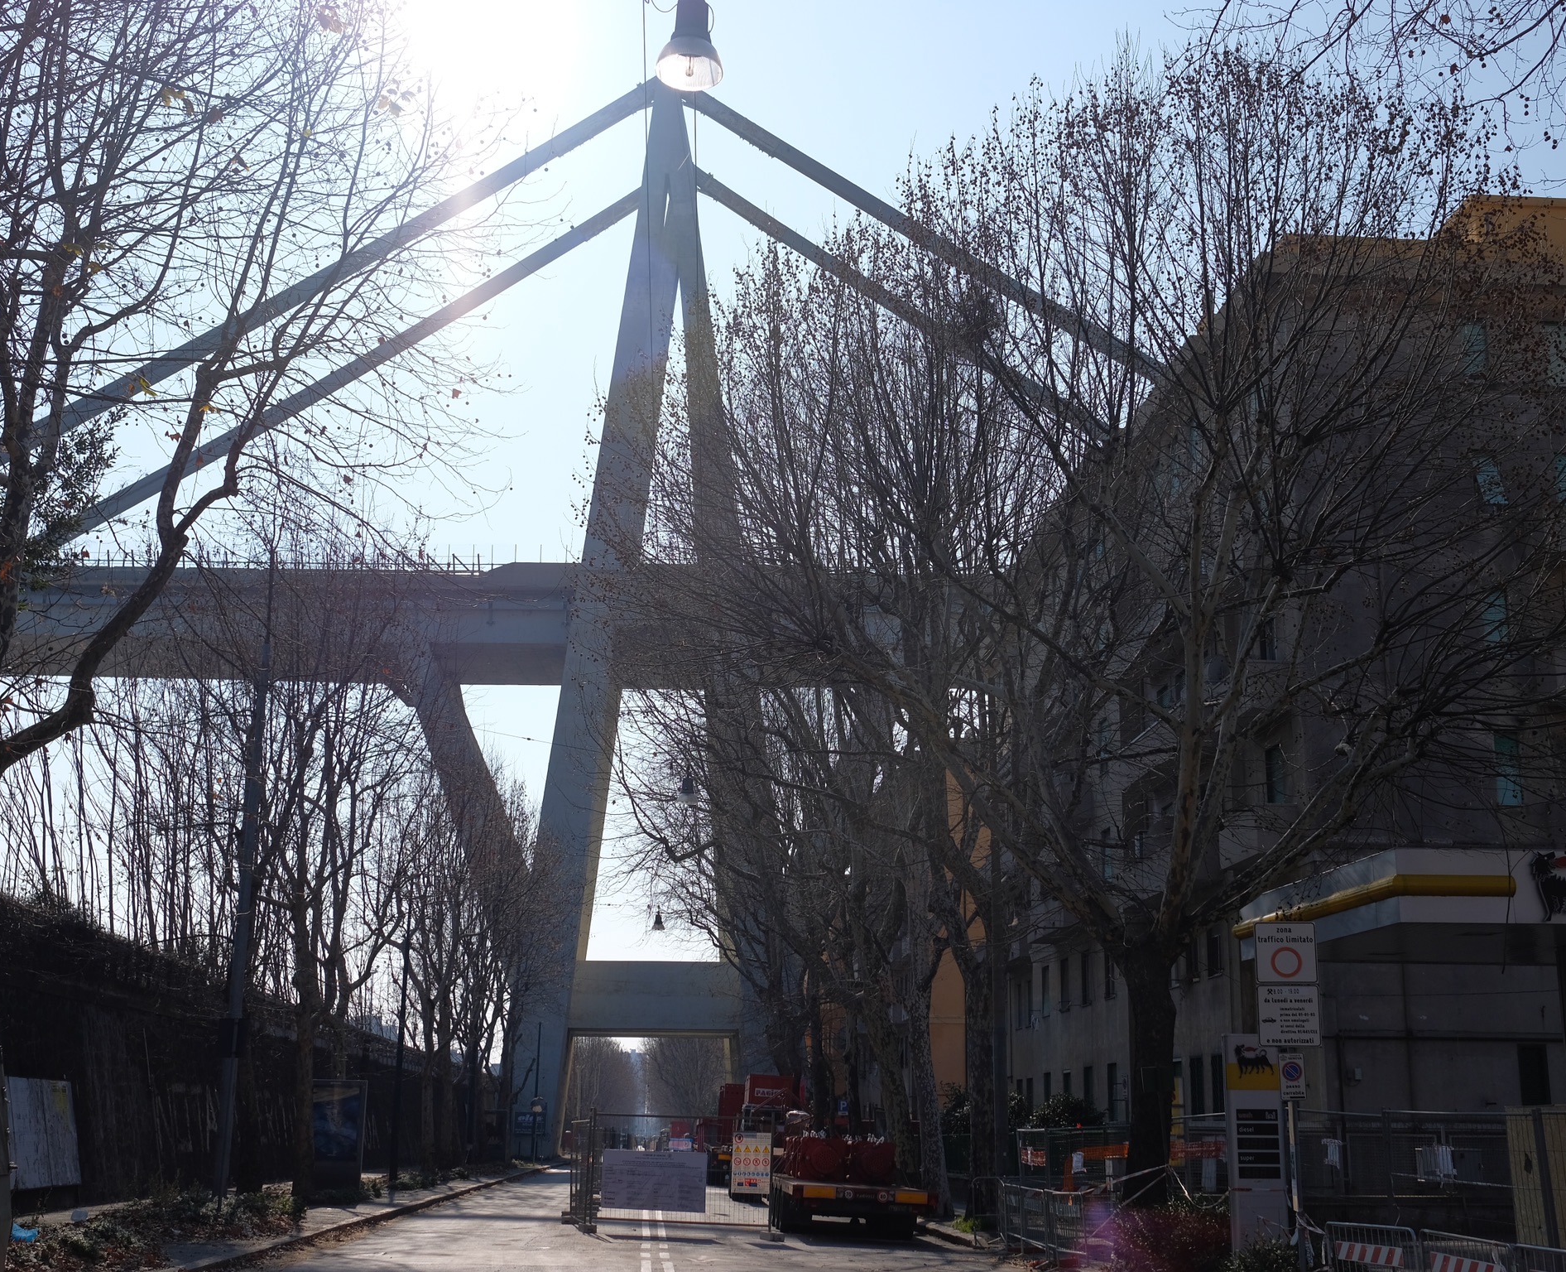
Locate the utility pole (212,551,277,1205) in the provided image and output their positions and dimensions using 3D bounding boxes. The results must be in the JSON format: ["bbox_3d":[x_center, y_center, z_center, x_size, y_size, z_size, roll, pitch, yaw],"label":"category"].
[{"bbox_3d":[-10.963,4.775,37.987,0.320,13.461,0.320,1,-15,-1],"label":"utility pole"}]

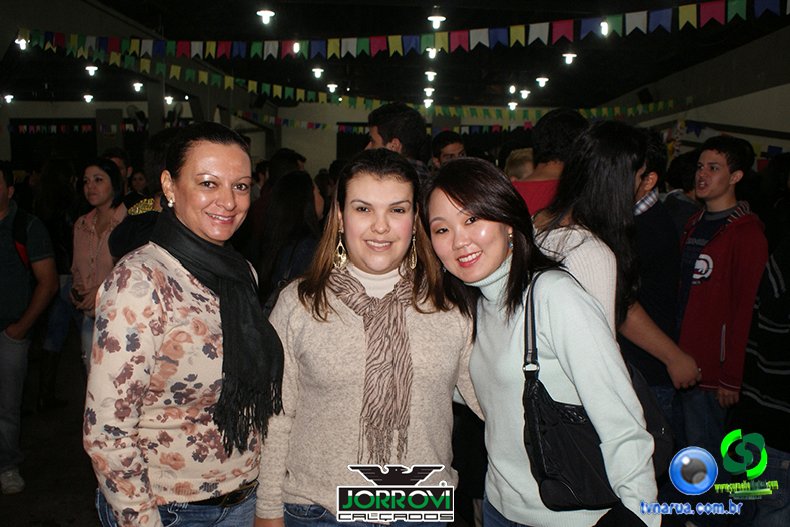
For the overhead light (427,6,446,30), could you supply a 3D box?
[{"bbox_3d":[0.557,-3.298,10.600,0.255,0.285,0.255,1,6,0],"label":"overhead light"}]

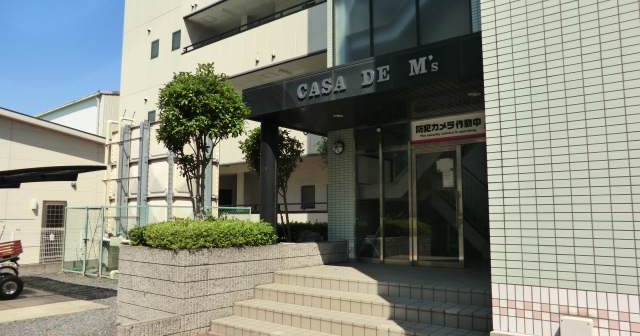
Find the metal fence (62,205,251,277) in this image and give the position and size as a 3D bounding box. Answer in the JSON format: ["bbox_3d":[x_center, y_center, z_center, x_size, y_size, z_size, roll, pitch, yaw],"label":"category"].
[{"bbox_3d":[-4.723,2.096,12.947,4.180,1.820,3.350,-5,-9,37],"label":"metal fence"}]

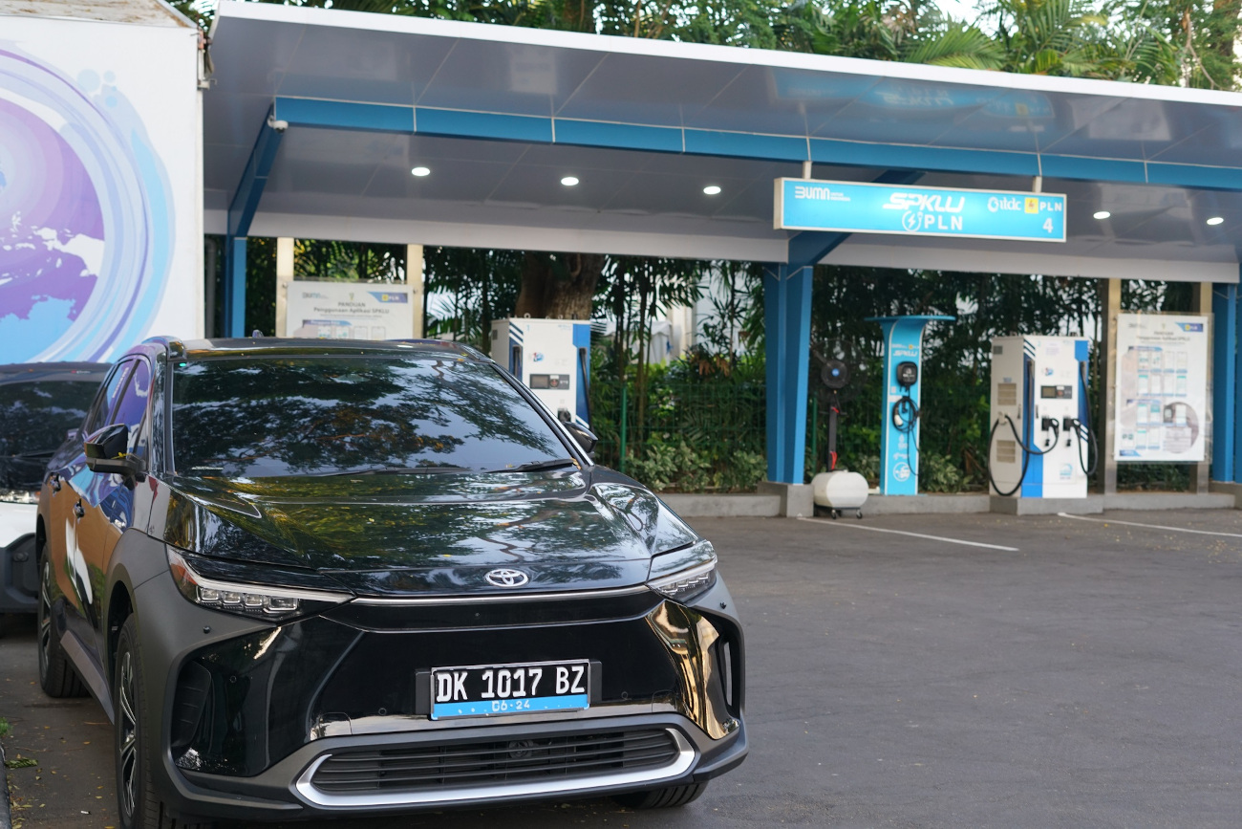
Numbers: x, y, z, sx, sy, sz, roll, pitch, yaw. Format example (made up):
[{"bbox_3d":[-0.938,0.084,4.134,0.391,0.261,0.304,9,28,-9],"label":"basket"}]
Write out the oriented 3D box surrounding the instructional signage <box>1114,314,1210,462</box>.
[{"bbox_3d":[6.911,-0.332,21.963,1.410,1.861,0.040,1,1,-21],"label":"instructional signage"}]

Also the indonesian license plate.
[{"bbox_3d":[-0.290,0.731,4.595,0.437,0.138,0.020,0,1,-22],"label":"indonesian license plate"}]

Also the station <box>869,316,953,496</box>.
[{"bbox_3d":[3.380,-0.083,20.194,0.780,2.087,0.752,1,1,-21],"label":"station"}]

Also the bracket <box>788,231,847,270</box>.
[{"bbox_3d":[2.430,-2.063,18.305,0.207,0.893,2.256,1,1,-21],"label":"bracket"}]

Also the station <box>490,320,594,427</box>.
[{"bbox_3d":[-0.883,-0.038,18.714,0.916,1.944,0.658,1,1,-21],"label":"station"}]

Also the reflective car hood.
[{"bbox_3d":[-0.528,0.341,5.181,1.690,0.280,1.230,0,1,-22],"label":"reflective car hood"}]

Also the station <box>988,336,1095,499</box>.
[{"bbox_3d":[5.134,0.035,21.047,0.950,1.923,0.658,1,1,-21],"label":"station"}]

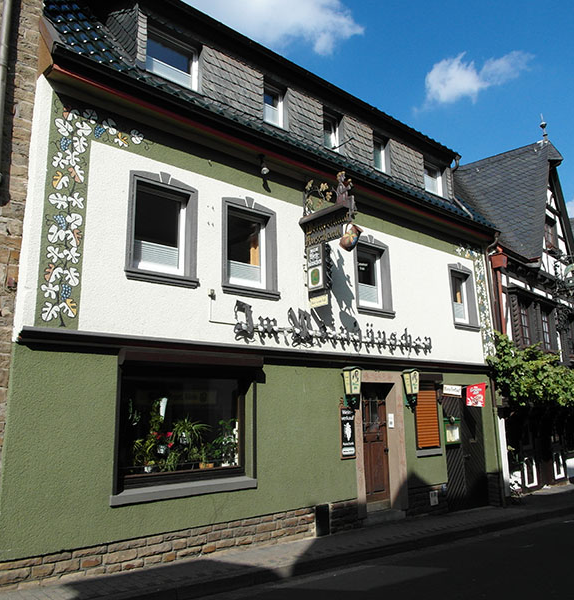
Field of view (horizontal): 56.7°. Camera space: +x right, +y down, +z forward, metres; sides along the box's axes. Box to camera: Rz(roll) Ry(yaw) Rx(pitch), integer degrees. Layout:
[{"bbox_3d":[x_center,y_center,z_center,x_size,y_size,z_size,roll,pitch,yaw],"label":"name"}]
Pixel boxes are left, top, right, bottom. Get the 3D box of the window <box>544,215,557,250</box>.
[{"bbox_3d":[7.728,-1.978,15.576,0.740,0.940,0.140,10,-16,-42],"label":"window"}]

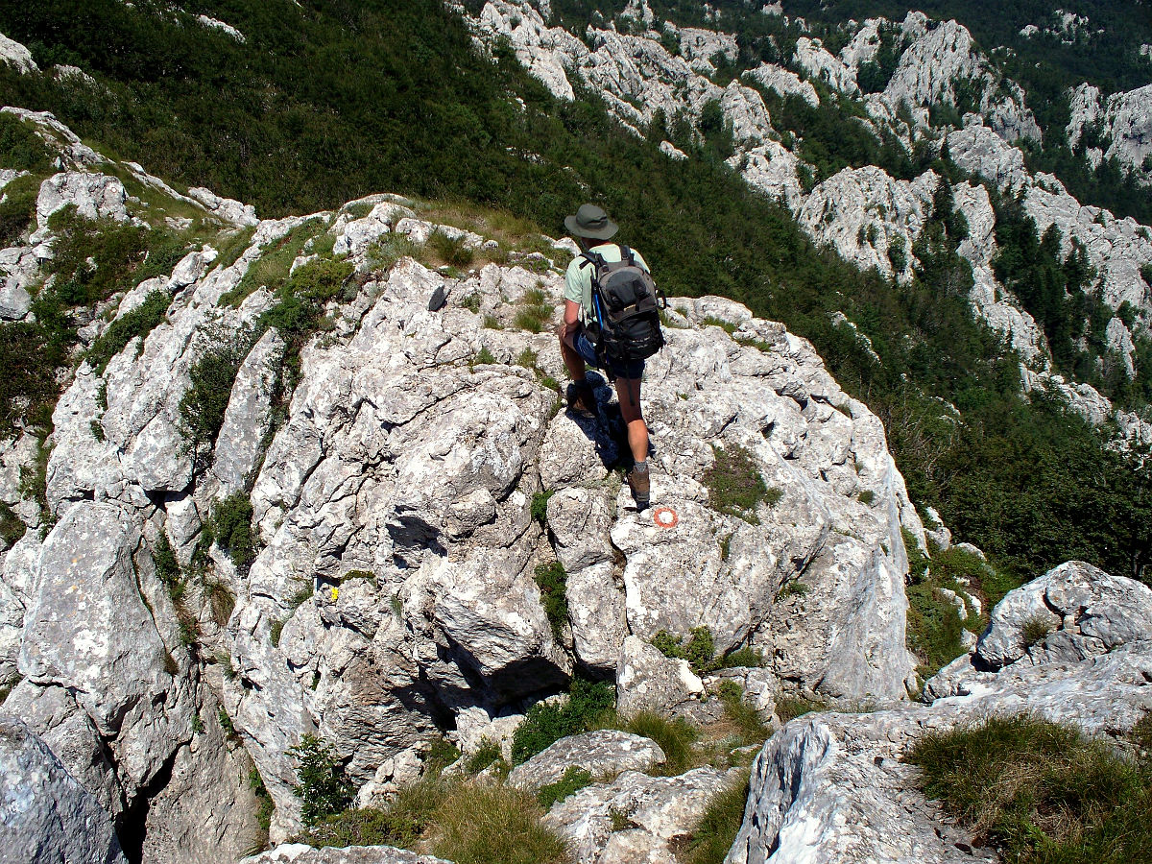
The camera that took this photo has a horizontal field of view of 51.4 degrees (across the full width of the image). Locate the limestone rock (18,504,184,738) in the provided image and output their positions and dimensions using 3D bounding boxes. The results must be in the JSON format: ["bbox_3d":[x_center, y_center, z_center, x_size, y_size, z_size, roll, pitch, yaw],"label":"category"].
[{"bbox_3d":[-2.810,1.112,7.200,0.920,1.150,0.700,-7,25,-16],"label":"limestone rock"}]

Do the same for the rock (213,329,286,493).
[{"bbox_3d":[-2.311,-0.151,8.500,0.450,1.030,0.500,-7,24,-15],"label":"rock"}]

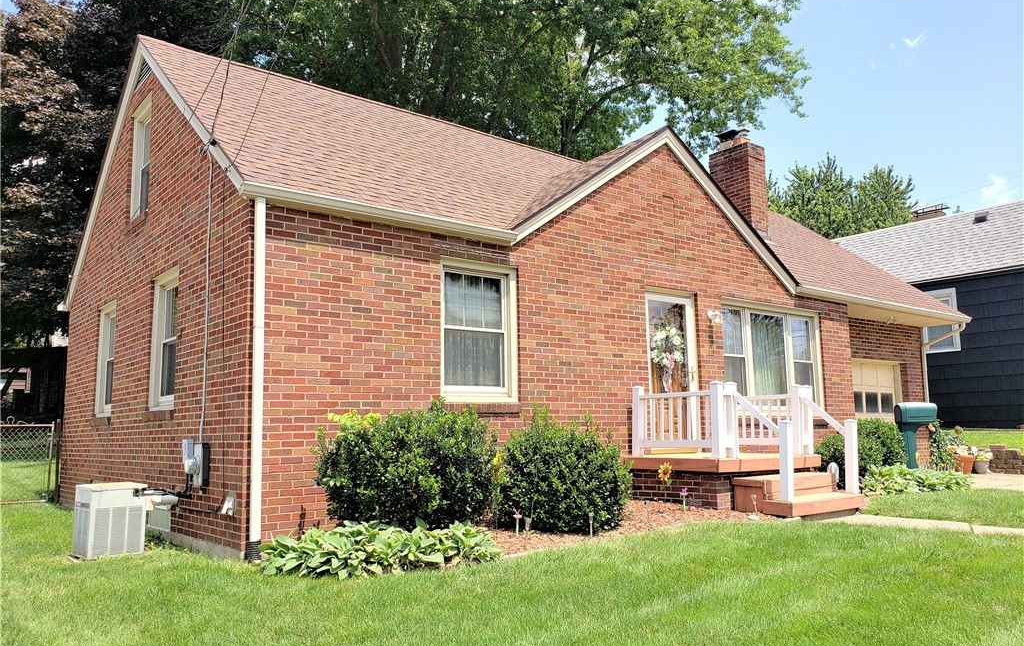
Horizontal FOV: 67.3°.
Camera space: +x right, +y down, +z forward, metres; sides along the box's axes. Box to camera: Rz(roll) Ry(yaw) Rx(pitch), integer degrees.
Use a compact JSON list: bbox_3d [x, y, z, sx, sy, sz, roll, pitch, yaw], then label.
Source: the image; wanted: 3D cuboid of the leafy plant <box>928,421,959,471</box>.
[{"bbox_3d":[8.303,2.386,14.800,0.450,1.000,0.400,5,-10,-38],"label":"leafy plant"}]

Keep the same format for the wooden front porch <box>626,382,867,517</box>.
[{"bbox_3d":[2.737,1.435,9.004,2.080,1.380,2.000,5,-10,-39],"label":"wooden front porch"}]

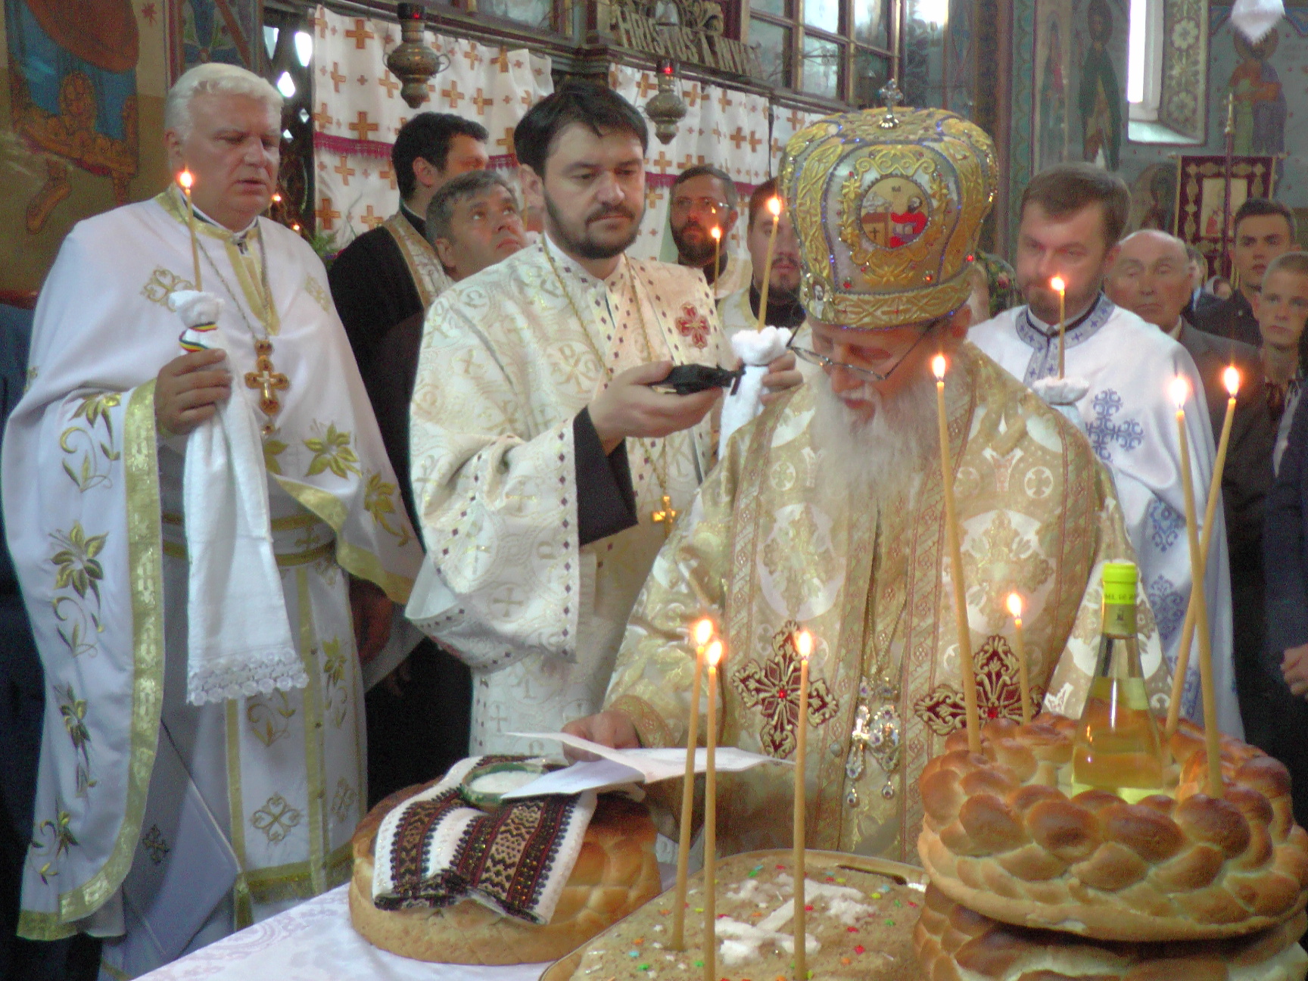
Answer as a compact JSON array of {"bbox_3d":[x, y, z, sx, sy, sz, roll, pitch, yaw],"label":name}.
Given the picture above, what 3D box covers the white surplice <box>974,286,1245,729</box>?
[{"bbox_3d":[0.747,0.343,2.448,0.600,1.351,0.440,5,7,35],"label":"white surplice"}]

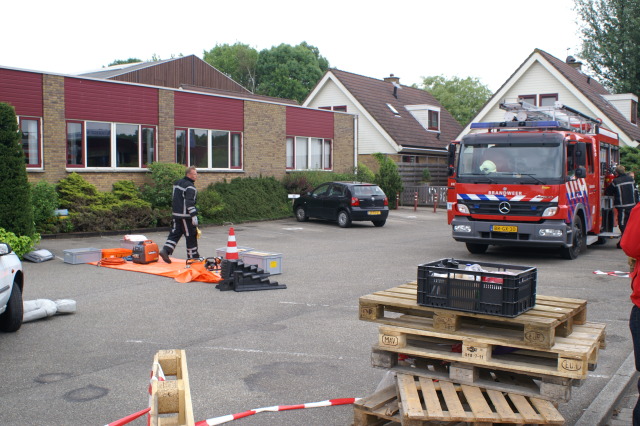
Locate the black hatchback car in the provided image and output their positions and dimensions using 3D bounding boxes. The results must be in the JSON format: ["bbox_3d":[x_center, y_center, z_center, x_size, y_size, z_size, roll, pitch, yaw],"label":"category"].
[{"bbox_3d":[0.659,-0.345,24.120,1.660,1.465,3.900,-2,4,-35],"label":"black hatchback car"}]

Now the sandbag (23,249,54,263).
[{"bbox_3d":[-5.663,0.852,13.873,0.560,0.170,0.480,1,4,20],"label":"sandbag"}]

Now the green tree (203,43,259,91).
[{"bbox_3d":[-6.908,-7.225,54.676,5.600,11.600,5.600,0,3,0],"label":"green tree"}]

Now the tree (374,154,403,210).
[{"bbox_3d":[3.367,-1.592,34.566,1.500,2.750,1.500,0,3,0],"label":"tree"}]

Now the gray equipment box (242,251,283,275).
[{"bbox_3d":[-1.002,0.872,11.900,0.600,0.320,0.400,3,4,42],"label":"gray equipment box"}]

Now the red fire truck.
[{"bbox_3d":[5.522,-0.816,16.721,2.550,3.240,7.600,2,4,30],"label":"red fire truck"}]

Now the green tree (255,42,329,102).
[{"bbox_3d":[-2.816,-9.424,67.569,8.000,14.600,8.000,0,3,0],"label":"green tree"}]

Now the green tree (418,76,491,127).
[{"bbox_3d":[9.816,-5.290,49.777,5.800,8.400,5.800,0,3,0],"label":"green tree"}]

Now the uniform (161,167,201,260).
[{"bbox_3d":[-2.776,0.052,13.776,0.650,1.880,0.560,-3,4,-40],"label":"uniform"}]

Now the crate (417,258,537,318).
[{"bbox_3d":[0.948,0.446,4.185,0.600,0.240,0.400,2,4,34],"label":"crate"}]

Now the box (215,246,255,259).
[{"bbox_3d":[-1.605,0.858,13.220,0.600,0.330,0.400,1,4,22],"label":"box"}]

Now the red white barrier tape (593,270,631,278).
[{"bbox_3d":[5.000,1.044,11.879,0.700,0.080,0.300,0,3,-6],"label":"red white barrier tape"}]

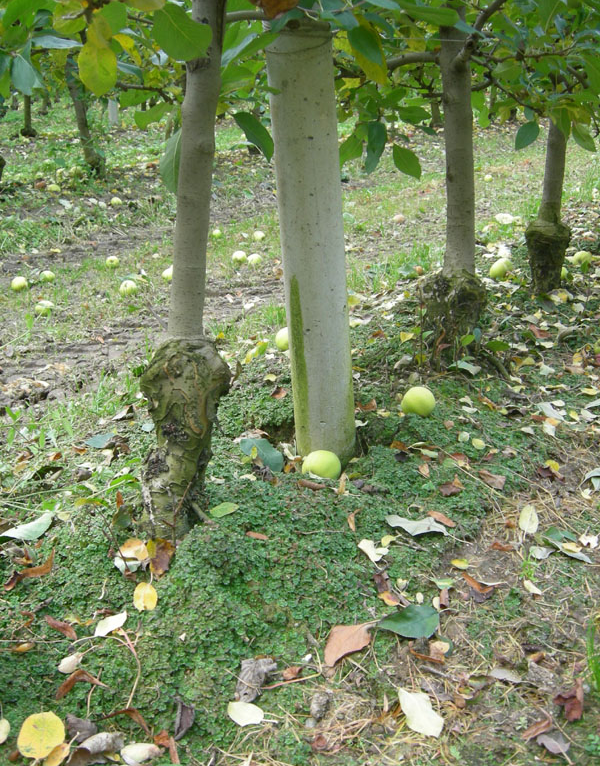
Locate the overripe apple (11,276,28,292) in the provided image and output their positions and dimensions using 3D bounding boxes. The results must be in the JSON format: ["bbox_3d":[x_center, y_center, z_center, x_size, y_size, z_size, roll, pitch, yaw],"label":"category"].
[{"bbox_3d":[-1.292,-0.459,4.050,0.075,0.068,0.075,0,18,0],"label":"overripe apple"}]

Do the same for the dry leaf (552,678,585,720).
[{"bbox_3d":[0.307,0.360,1.000,0.036,0.028,0.048,0,21,0],"label":"dry leaf"}]

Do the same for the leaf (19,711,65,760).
[{"bbox_3d":[-0.296,0.403,1.006,0.048,0.010,0.055,6,41,-3],"label":"leaf"}]

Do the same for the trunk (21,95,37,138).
[{"bbox_3d":[-2.872,-2.822,9.300,0.170,0.470,0.170,0,18,0],"label":"trunk"}]

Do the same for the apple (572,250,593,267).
[{"bbox_3d":[1.100,-0.487,3.420,0.075,0.068,0.075,0,17,0],"label":"apple"}]

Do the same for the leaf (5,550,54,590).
[{"bbox_3d":[-0.428,0.297,1.390,0.080,0.025,0.030,-22,42,-36],"label":"leaf"}]

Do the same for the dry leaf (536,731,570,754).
[{"bbox_3d":[0.312,0.443,1.080,0.039,0.013,0.028,12,32,27],"label":"dry leaf"}]

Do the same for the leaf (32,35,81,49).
[{"bbox_3d":[-0.347,-0.485,1.250,0.070,0.022,0.040,-2,20,-4],"label":"leaf"}]

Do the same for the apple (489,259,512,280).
[{"bbox_3d":[0.598,-0.335,2.600,0.074,0.070,0.074,0,21,0],"label":"apple"}]

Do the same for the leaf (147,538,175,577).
[{"bbox_3d":[-0.219,0.274,1.380,0.044,0.018,0.071,4,49,-4],"label":"leaf"}]

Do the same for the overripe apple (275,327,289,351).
[{"bbox_3d":[-0.038,-0.139,2.800,0.075,0.070,0.075,0,18,0],"label":"overripe apple"}]

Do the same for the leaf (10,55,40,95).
[{"bbox_3d":[-0.414,-0.467,1.330,0.038,0.062,0.020,-27,24,-7],"label":"leaf"}]

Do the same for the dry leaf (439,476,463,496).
[{"bbox_3d":[0.283,0.195,1.650,0.043,0.015,0.038,-5,38,-1],"label":"dry leaf"}]

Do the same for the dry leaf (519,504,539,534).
[{"bbox_3d":[0.406,0.241,1.562,0.035,0.009,0.068,6,36,8],"label":"dry leaf"}]

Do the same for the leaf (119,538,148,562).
[{"bbox_3d":[-0.258,0.259,1.366,0.045,0.012,0.038,1,37,-3],"label":"leaf"}]

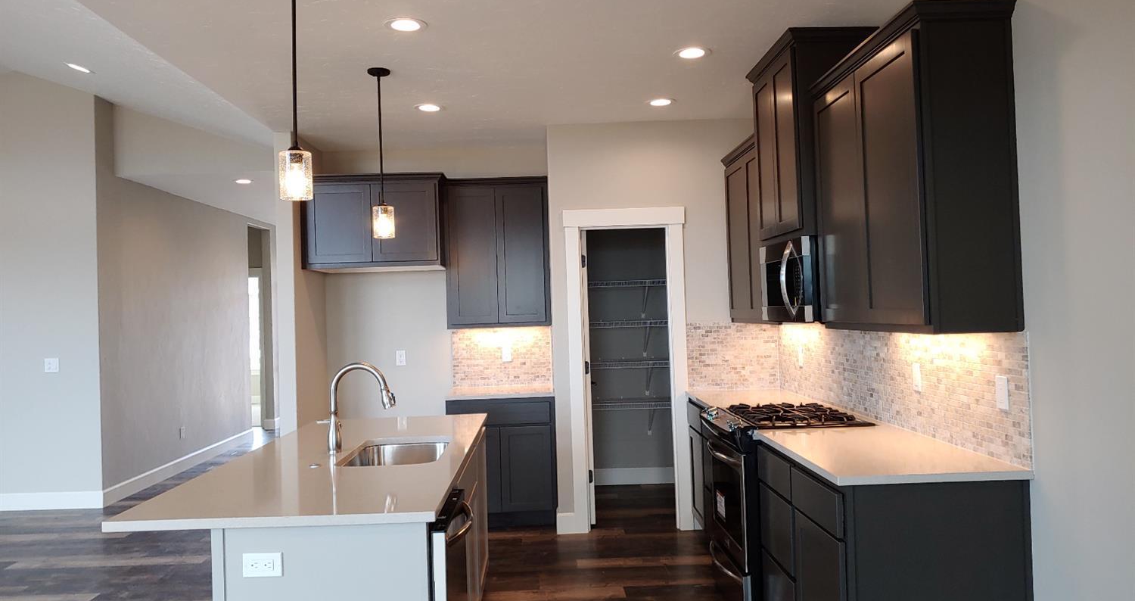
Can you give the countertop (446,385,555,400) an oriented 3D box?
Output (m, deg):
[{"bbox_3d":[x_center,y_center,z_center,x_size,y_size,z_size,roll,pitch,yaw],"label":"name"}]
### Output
[{"bbox_3d":[-0.475,0.673,5.949,0.752,0.031,0.642,-2,-1,-2],"label":"countertop"}]

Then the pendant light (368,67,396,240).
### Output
[{"bbox_3d":[-0.942,-0.741,4.150,0.118,0.853,0.118,-2,-1,-2],"label":"pendant light"}]

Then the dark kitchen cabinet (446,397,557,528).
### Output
[{"bbox_3d":[-0.461,1.131,5.947,0.744,0.887,0.633,-2,-1,-2],"label":"dark kitchen cabinet"}]

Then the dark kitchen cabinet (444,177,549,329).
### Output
[{"bbox_3d":[-0.506,-0.341,6.106,0.745,1.087,0.355,-2,-1,-2],"label":"dark kitchen cabinet"}]

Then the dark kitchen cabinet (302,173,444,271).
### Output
[{"bbox_3d":[-1.351,-0.539,5.946,0.975,0.636,0.632,-2,-1,-2],"label":"dark kitchen cabinet"}]

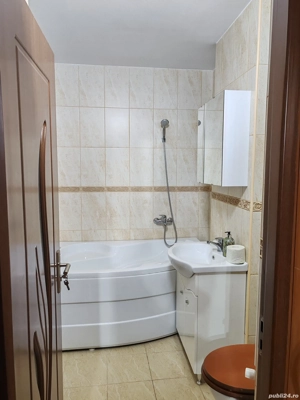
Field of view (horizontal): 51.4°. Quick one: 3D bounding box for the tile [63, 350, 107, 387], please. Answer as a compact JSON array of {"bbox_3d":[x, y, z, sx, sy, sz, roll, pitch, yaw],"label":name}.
[{"bbox_3d":[-0.442,1.183,2.152,0.297,0.010,0.303,-1,6,-8],"label":"tile"}]

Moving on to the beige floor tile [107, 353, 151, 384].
[{"bbox_3d":[-0.150,1.180,2.191,0.297,0.010,0.303,-1,6,-8],"label":"beige floor tile"}]

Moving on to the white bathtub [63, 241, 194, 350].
[{"bbox_3d":[-0.195,0.790,2.858,1.550,0.625,1.000,-1,6,-8],"label":"white bathtub"}]

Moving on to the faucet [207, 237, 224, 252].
[{"bbox_3d":[0.471,0.320,2.228,0.135,0.098,0.050,-1,6,-8],"label":"faucet"}]

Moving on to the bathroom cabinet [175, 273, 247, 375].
[{"bbox_3d":[0.409,0.752,2.259,0.310,0.660,0.585,-1,6,-8],"label":"bathroom cabinet"}]

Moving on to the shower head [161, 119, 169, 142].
[{"bbox_3d":[0.153,-0.706,3.172,0.085,0.240,0.100,-1,6,-8],"label":"shower head"}]

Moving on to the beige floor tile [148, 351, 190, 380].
[{"bbox_3d":[0.141,1.176,2.230,0.297,0.010,0.303,-1,6,-8],"label":"beige floor tile"}]

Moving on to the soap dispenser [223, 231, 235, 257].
[{"bbox_3d":[0.535,0.294,2.107,0.076,0.173,0.068,-1,6,-8],"label":"soap dispenser"}]

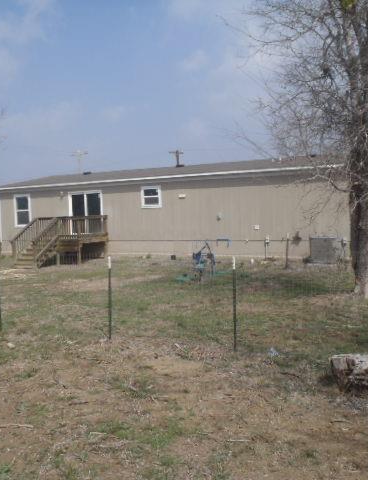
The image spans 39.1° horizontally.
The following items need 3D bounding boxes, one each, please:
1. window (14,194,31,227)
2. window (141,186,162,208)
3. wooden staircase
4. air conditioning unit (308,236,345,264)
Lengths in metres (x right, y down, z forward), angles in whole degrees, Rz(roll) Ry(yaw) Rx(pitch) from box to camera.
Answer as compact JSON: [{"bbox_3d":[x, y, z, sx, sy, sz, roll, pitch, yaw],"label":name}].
[{"bbox_3d":[-8.457,-1.561,27.111,1.200,1.730,0.100,0,3,29],"label":"window"},{"bbox_3d":[-1.467,-1.920,23.223,1.080,0.940,0.100,0,3,29],"label":"window"},{"bbox_3d":[-5.580,0.048,23.553,2.550,2.150,3.500,0,3,29],"label":"wooden staircase"},{"bbox_3d":[5.138,0.380,18.734,0.980,0.920,0.850,0,3,29],"label":"air conditioning unit"}]

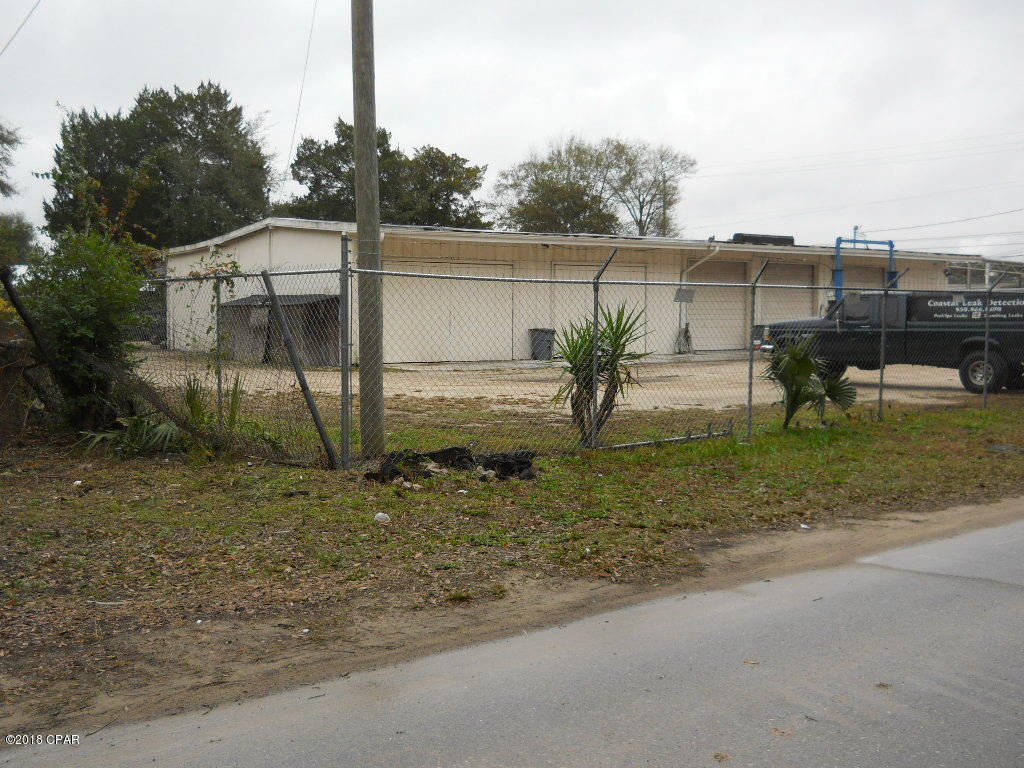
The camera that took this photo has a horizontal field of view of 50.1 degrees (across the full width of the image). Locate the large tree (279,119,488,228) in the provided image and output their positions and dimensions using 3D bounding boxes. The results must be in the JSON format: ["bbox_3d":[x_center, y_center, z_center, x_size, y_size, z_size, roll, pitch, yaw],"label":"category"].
[{"bbox_3d":[-6.501,-7.913,55.572,10.300,10.970,9.500,0,4,0],"label":"large tree"}]

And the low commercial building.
[{"bbox_3d":[3.725,-3.562,42.438,30.200,4.150,13.800,-3,5,-36],"label":"low commercial building"}]

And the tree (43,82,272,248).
[{"bbox_3d":[-15.196,-7.335,47.091,9.600,11.080,9.400,0,4,0],"label":"tree"}]

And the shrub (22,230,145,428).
[{"bbox_3d":[-5.344,-0.645,13.688,1.550,2.530,1.600,0,4,0],"label":"shrub"}]

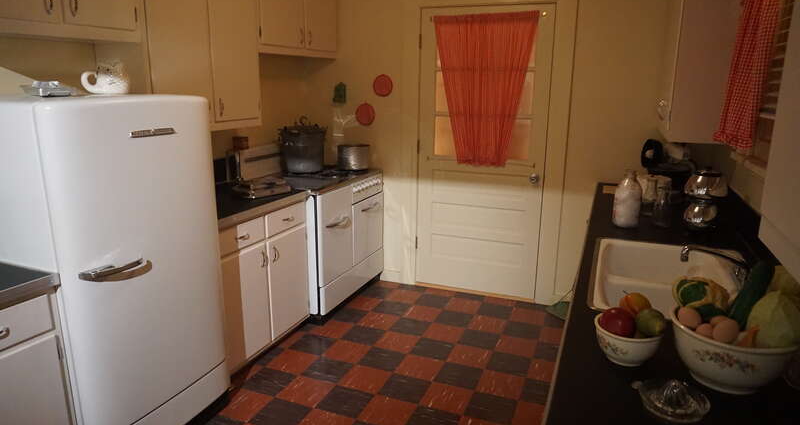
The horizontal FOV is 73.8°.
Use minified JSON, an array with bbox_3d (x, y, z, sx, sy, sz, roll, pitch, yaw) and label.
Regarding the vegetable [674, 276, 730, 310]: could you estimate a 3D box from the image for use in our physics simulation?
[{"bbox_3d":[0.697,0.191,1.230,0.118,0.085,0.105,9,15,30],"label":"vegetable"}]

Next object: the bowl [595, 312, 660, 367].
[{"bbox_3d":[0.547,0.309,1.278,0.157,0.085,0.157,6,15,21],"label":"bowl"}]

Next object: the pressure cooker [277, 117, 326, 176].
[{"bbox_3d":[-0.670,-0.474,3.739,0.290,0.370,0.300,0,14,0],"label":"pressure cooker"}]

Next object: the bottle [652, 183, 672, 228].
[{"bbox_3d":[1.217,-0.032,2.458,0.074,0.198,0.074,6,14,21],"label":"bottle"}]

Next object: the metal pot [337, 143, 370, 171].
[{"bbox_3d":[-0.341,-0.417,4.023,0.235,0.165,0.235,1,13,0],"label":"metal pot"}]

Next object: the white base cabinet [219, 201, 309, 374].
[{"bbox_3d":[-0.997,0.389,3.046,0.620,0.860,0.750,6,15,21],"label":"white base cabinet"}]

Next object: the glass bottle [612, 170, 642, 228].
[{"bbox_3d":[1.057,-0.065,2.466,0.113,0.256,0.113,6,14,21],"label":"glass bottle"}]

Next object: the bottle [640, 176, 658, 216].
[{"bbox_3d":[1.262,-0.079,2.689,0.072,0.188,0.072,6,14,21],"label":"bottle"}]

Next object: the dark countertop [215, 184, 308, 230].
[{"bbox_3d":[-0.984,-0.052,2.933,0.650,0.055,0.750,6,15,21],"label":"dark countertop"}]

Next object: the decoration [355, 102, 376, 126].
[{"bbox_3d":[-0.269,-0.758,4.131,0.167,0.172,0.017,6,14,21],"label":"decoration"}]

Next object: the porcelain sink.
[{"bbox_3d":[0.952,0.306,1.859,0.530,0.190,0.810,6,15,21],"label":"porcelain sink"}]

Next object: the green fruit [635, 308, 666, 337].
[{"bbox_3d":[0.573,0.252,1.219,0.067,0.062,0.068,8,15,26],"label":"green fruit"}]

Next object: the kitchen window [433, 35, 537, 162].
[{"bbox_3d":[0.567,-0.797,3.675,0.690,0.860,0.050,6,15,21],"label":"kitchen window"}]

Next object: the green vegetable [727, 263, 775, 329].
[{"bbox_3d":[0.831,0.196,1.256,0.062,0.062,0.250,13,40,41],"label":"green vegetable"}]

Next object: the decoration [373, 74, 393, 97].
[{"bbox_3d":[-0.125,-0.927,3.899,0.157,0.159,0.015,6,14,19],"label":"decoration"}]

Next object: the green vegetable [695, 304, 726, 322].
[{"bbox_3d":[0.703,0.230,1.207,0.085,0.055,0.065,9,16,31],"label":"green vegetable"}]

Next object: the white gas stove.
[{"bbox_3d":[-0.596,0.167,3.796,0.660,0.920,0.960,6,15,21],"label":"white gas stove"}]

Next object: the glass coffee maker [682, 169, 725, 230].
[{"bbox_3d":[1.387,-0.066,2.430,0.165,0.270,0.165,6,14,19],"label":"glass coffee maker"}]

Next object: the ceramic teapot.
[{"bbox_3d":[-1.188,-0.545,2.151,0.175,0.135,0.120,-9,17,-33],"label":"ceramic teapot"}]

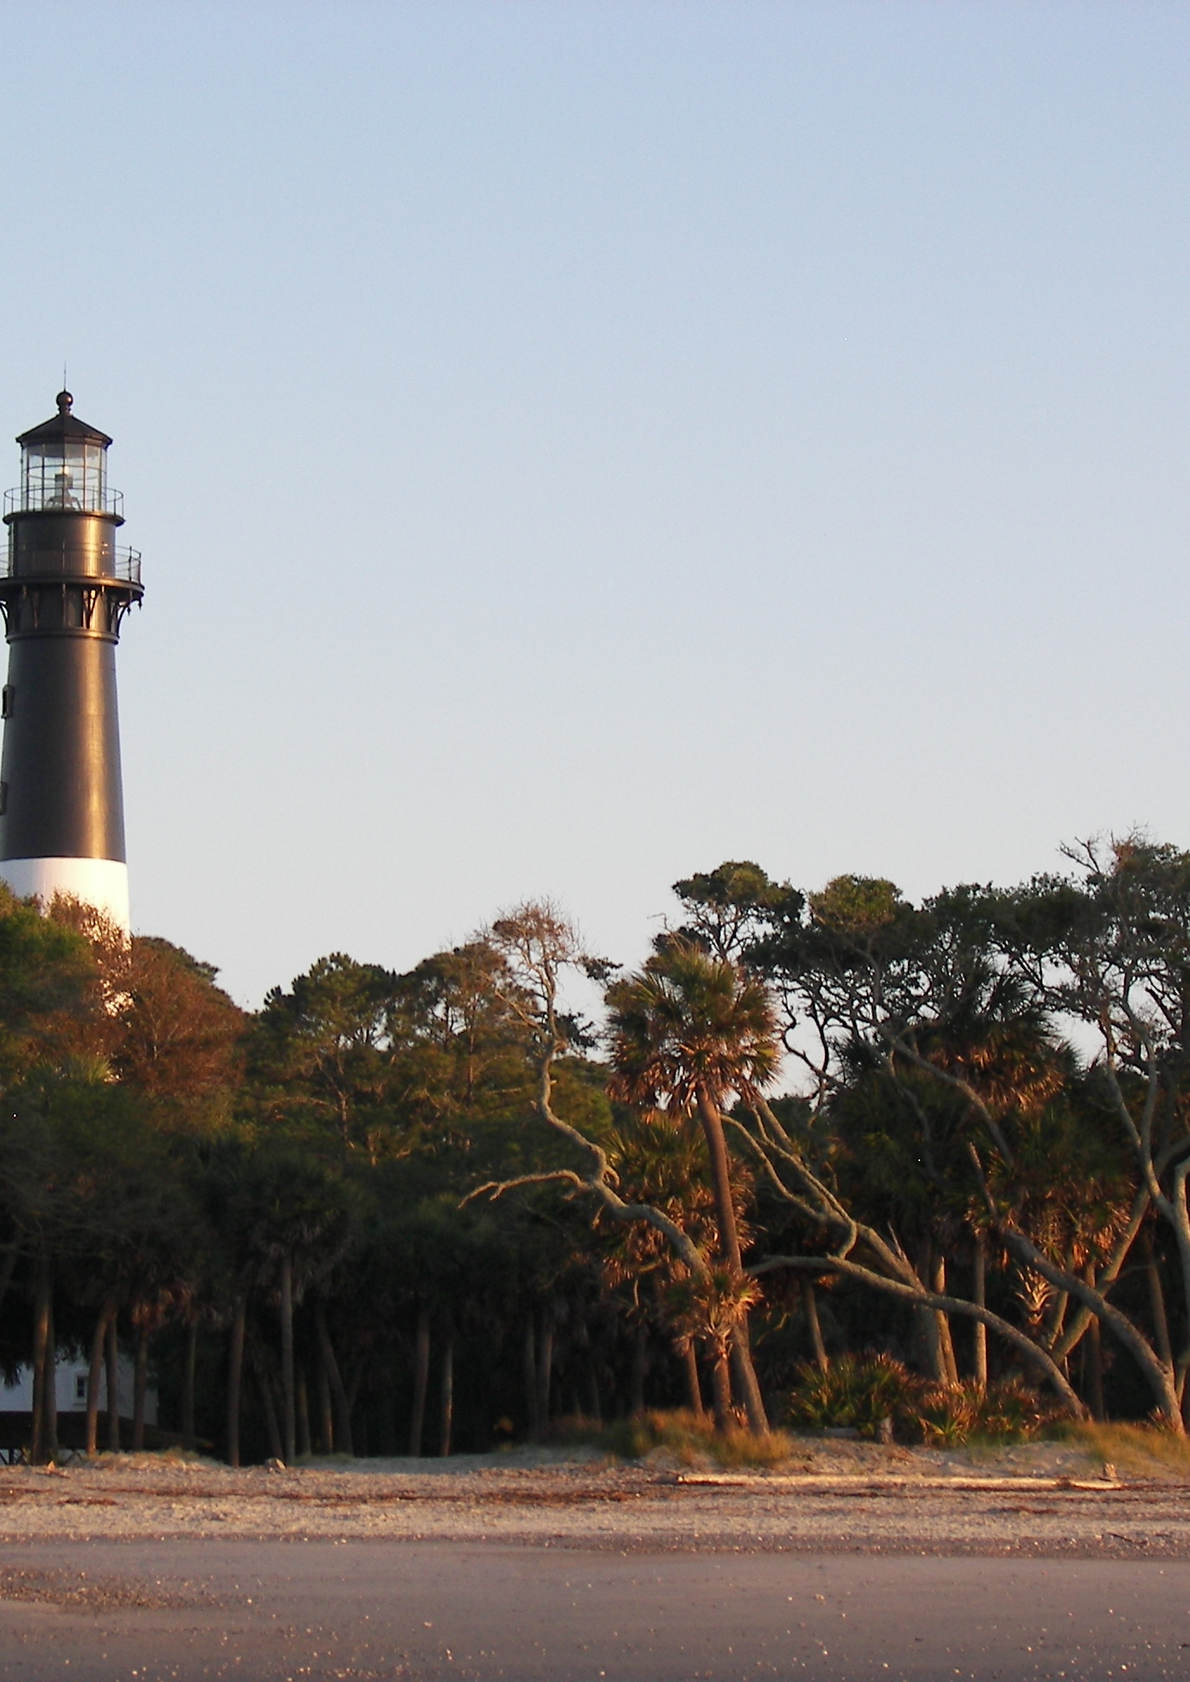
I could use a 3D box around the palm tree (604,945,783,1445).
[{"bbox_3d":[1.850,6.520,119.910,3.280,9.390,3.280,0,-5,0],"label":"palm tree"}]

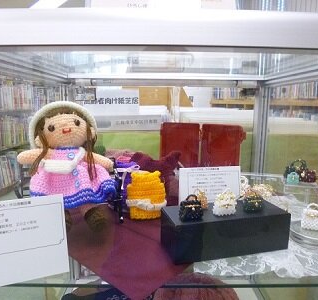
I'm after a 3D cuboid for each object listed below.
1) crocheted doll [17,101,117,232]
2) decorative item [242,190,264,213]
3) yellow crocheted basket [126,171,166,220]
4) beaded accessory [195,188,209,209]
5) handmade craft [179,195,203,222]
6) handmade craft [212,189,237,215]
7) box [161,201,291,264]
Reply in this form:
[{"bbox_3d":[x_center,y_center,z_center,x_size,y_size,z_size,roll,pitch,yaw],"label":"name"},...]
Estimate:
[{"bbox_3d":[-0.186,0.027,0.578,0.196,0.250,0.132,-3,10,-18],"label":"crocheted doll"},{"bbox_3d":[0.163,0.090,0.493,0.034,0.036,0.025,-1,10,-8],"label":"decorative item"},{"bbox_3d":[-0.032,0.097,0.626,0.089,0.106,0.047,-1,10,-6],"label":"yellow crocheted basket"},{"bbox_3d":[0.076,0.087,0.507,0.025,0.036,0.017,-2,10,-12],"label":"beaded accessory"},{"bbox_3d":[0.053,0.094,0.456,0.033,0.041,0.025,-2,10,-12],"label":"handmade craft"},{"bbox_3d":[0.111,0.088,0.480,0.040,0.043,0.025,-1,10,-8],"label":"handmade craft"},{"bbox_3d":[0.118,0.140,0.499,0.209,0.065,0.082,-2,10,-14],"label":"box"}]

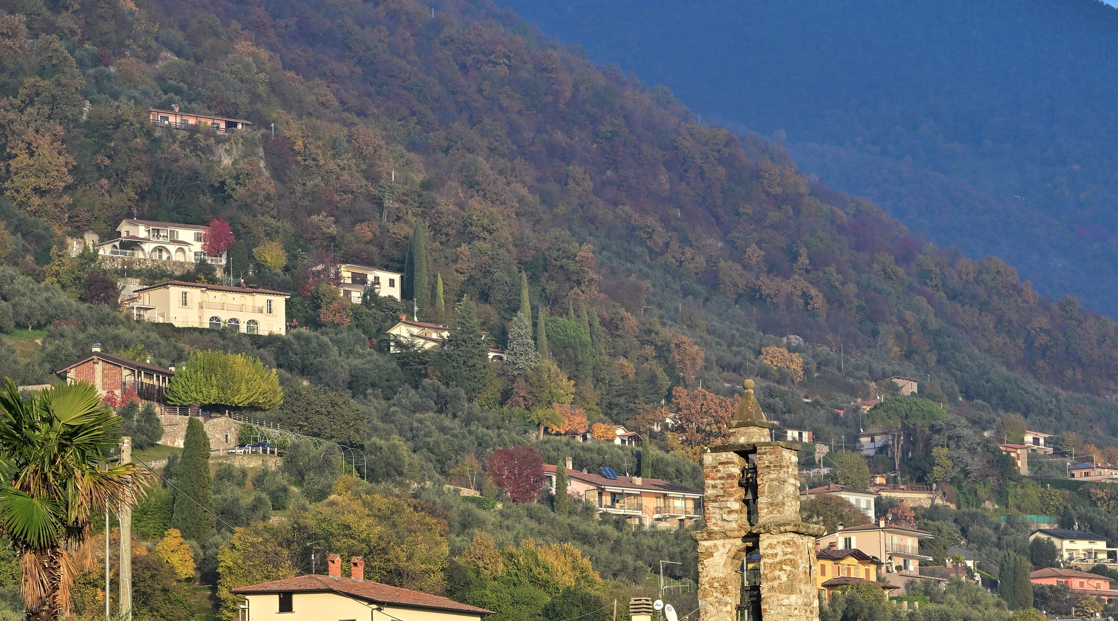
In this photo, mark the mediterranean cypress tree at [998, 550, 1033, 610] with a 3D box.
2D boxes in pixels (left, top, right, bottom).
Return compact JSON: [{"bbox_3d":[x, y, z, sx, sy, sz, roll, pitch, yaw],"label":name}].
[{"bbox_3d":[67.580,40.030,510.000,5.000,9.400,4.800,-1,-9,0],"label":"mediterranean cypress tree"}]

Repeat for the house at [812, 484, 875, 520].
[{"bbox_3d":[38.690,27.180,480.000,9.200,6.800,9.600,-9,-12,41],"label":"house"}]

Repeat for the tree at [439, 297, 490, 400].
[{"bbox_3d":[-14.290,5.850,522.000,7.800,15.600,7.800,-1,-9,0],"label":"tree"}]

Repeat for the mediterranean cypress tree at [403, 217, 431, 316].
[{"bbox_3d":[-22.990,-6.690,560.000,4.500,16.200,4.500,-1,-9,0],"label":"mediterranean cypress tree"}]

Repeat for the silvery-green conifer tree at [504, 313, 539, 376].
[{"bbox_3d":[-5.900,5.390,535.000,5.300,10.400,5.300,-1,-9,0],"label":"silvery-green conifer tree"}]

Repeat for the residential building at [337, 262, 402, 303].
[{"bbox_3d":[-33.980,-3.030,567.390,13.000,6.400,9.000,8,-13,-43],"label":"residential building"}]

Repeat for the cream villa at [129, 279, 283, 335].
[{"bbox_3d":[-53.010,0.680,522.010,20.500,6.900,11.000,6,-11,-36],"label":"cream villa"}]

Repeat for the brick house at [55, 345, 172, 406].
[{"bbox_3d":[-50.470,7.580,395.000,10.000,7.200,11.000,-4,-9,19],"label":"brick house"}]

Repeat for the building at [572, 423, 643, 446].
[{"bbox_3d":[8.960,22.980,620.000,11.500,4.800,8.000,-8,-11,37],"label":"building"}]

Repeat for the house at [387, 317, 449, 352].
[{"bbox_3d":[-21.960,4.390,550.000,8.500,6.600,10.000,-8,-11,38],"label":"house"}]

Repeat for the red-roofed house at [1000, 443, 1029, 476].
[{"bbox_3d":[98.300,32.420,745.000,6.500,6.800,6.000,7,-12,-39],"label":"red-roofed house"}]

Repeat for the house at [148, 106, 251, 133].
[{"bbox_3d":[-72.920,-36.000,679.370,22.000,4.000,9.000,6,-11,-35],"label":"house"}]

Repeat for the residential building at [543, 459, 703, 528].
[{"bbox_3d":[8.380,24.200,450.000,17.500,8.000,11.000,8,-12,-44],"label":"residential building"}]

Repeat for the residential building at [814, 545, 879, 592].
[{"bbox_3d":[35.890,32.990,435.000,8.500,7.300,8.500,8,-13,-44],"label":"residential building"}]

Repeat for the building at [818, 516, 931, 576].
[{"bbox_3d":[43.510,33.380,477.000,11.500,7.400,11.000,-7,-11,35],"label":"building"}]

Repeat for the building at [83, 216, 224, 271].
[{"bbox_3d":[-63.040,-10.470,540.000,17.500,8.200,10.500,5,-10,-33],"label":"building"}]

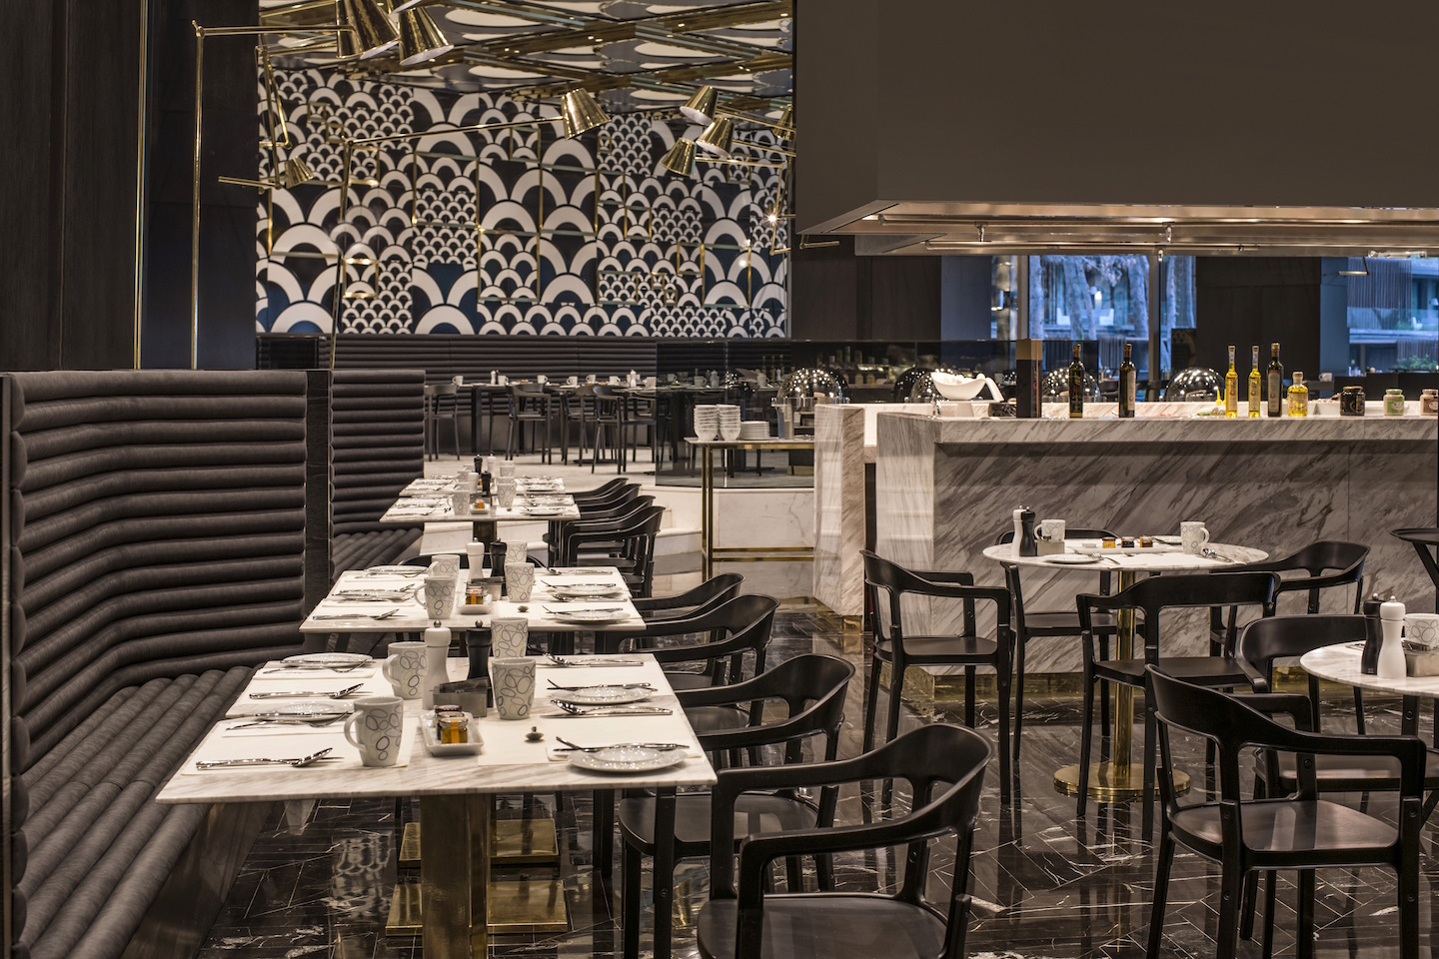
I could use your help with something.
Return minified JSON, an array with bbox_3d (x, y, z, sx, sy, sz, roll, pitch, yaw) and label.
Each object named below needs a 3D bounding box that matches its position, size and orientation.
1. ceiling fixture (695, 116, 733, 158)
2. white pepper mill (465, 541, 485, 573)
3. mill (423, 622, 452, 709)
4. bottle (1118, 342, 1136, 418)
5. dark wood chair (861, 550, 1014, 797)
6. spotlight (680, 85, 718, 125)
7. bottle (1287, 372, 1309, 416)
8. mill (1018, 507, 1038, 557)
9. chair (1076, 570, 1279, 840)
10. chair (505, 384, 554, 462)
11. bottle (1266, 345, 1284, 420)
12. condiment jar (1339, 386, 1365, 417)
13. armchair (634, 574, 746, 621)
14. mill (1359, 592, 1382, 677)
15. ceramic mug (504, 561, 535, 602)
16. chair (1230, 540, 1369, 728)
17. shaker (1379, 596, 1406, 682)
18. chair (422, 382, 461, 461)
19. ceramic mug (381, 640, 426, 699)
[{"bbox_3d":[-0.029,-2.146,12.500,0.230,0.220,0.230,20,-2,0],"label":"ceiling fixture"},{"bbox_3d":[-0.650,0.235,5.326,0.054,0.156,0.054,0,3,0],"label":"white pepper mill"},{"bbox_3d":[-0.505,0.333,3.582,0.054,0.156,0.054,0,3,0],"label":"mill"},{"bbox_3d":[1.709,-0.415,8.380,0.071,0.314,0.071,0,3,0],"label":"bottle"},{"bbox_3d":[0.654,0.602,6.292,0.455,0.765,0.525,0,3,-5],"label":"dark wood chair"},{"bbox_3d":[-0.118,-2.308,12.300,0.235,0.190,0.235,29,-4,-13],"label":"spotlight"},{"bbox_3d":[2.403,-0.353,8.295,0.083,0.186,0.083,0,3,0],"label":"bottle"},{"bbox_3d":[0.960,0.162,6.212,0.053,0.151,0.053,0,3,0],"label":"mill"},{"bbox_3d":[1.350,0.629,5.784,0.525,0.765,0.455,-1,3,-14],"label":"chair"},{"bbox_3d":[-1.819,-0.537,18.979,0.480,0.760,0.530,-1,3,-15],"label":"chair"},{"bbox_3d":[2.310,-0.414,8.292,0.066,0.312,0.066,0,3,0],"label":"bottle"},{"bbox_3d":[2.667,-0.330,8.420,0.106,0.126,0.106,0,3,0],"label":"condiment jar"},{"bbox_3d":[-0.158,0.661,5.659,0.480,0.760,0.530,-1,3,-6],"label":"armchair"},{"bbox_3d":[1.286,0.302,3.913,0.054,0.156,0.054,0,3,0],"label":"mill"},{"bbox_3d":[-0.524,0.269,5.230,0.080,0.097,0.100,0,3,0],"label":"ceramic mug"},{"bbox_3d":[1.889,0.591,6.487,0.455,0.765,0.525,-1,3,-12],"label":"chair"},{"bbox_3d":[1.265,0.294,3.753,0.055,0.152,0.055,0,3,0],"label":"shaker"},{"bbox_3d":[-2.862,-0.565,19.628,0.480,0.760,0.530,2,4,40],"label":"chair"},{"bbox_3d":[-0.566,0.345,3.575,0.100,0.096,0.075,-3,4,-43],"label":"ceramic mug"}]

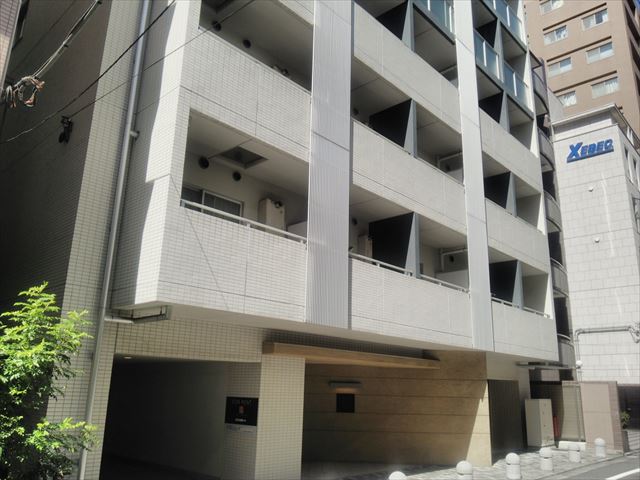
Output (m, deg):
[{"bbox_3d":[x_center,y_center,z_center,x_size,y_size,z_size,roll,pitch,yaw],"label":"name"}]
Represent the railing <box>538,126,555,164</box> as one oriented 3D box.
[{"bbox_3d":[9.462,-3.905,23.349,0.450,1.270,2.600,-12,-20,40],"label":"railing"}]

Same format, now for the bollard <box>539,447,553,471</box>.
[{"bbox_3d":[5.358,5.174,13.149,0.290,0.500,0.290,-12,-20,40],"label":"bollard"}]

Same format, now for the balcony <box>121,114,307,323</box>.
[{"bbox_3d":[-1.541,-0.199,8.610,1.150,2.745,2.678,-12,-20,40],"label":"balcony"}]

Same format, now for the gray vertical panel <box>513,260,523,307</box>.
[{"bbox_3d":[5.622,1.299,15.830,0.300,1.420,0.190,-12,-20,40],"label":"gray vertical panel"}]

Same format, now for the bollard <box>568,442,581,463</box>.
[{"bbox_3d":[6.765,5.649,14.775,0.290,0.500,0.290,-12,-20,40],"label":"bollard"}]

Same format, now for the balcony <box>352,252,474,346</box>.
[{"bbox_3d":[1.663,1.480,11.856,1.100,1.354,4.612,-12,-20,40],"label":"balcony"}]

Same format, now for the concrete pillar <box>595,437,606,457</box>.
[{"bbox_3d":[8.138,6.050,16.129,0.290,0.500,0.290,-12,-20,40],"label":"concrete pillar"}]

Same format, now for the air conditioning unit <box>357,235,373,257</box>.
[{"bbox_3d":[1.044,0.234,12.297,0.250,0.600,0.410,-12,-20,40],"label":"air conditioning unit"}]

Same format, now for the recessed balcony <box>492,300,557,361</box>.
[{"bbox_3d":[5.425,2.686,15.906,1.100,1.324,4.422,-12,-20,40],"label":"recessed balcony"}]

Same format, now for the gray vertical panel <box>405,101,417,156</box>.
[{"bbox_3d":[2.039,-2.480,12.632,0.300,1.430,0.170,-12,-20,40],"label":"gray vertical panel"}]

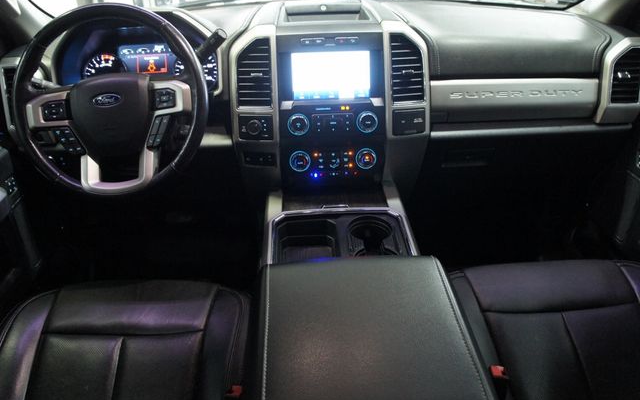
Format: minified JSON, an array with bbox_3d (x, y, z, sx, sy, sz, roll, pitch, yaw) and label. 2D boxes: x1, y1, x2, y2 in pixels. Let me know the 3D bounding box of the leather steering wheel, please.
[{"bbox_3d":[-0.421,-0.204,0.989,0.390,0.390,0.110,-1,0,-2],"label":"leather steering wheel"}]

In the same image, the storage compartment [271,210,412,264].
[{"bbox_3d":[0.041,0.097,0.960,0.275,0.090,0.200,-1,25,-2],"label":"storage compartment"}]

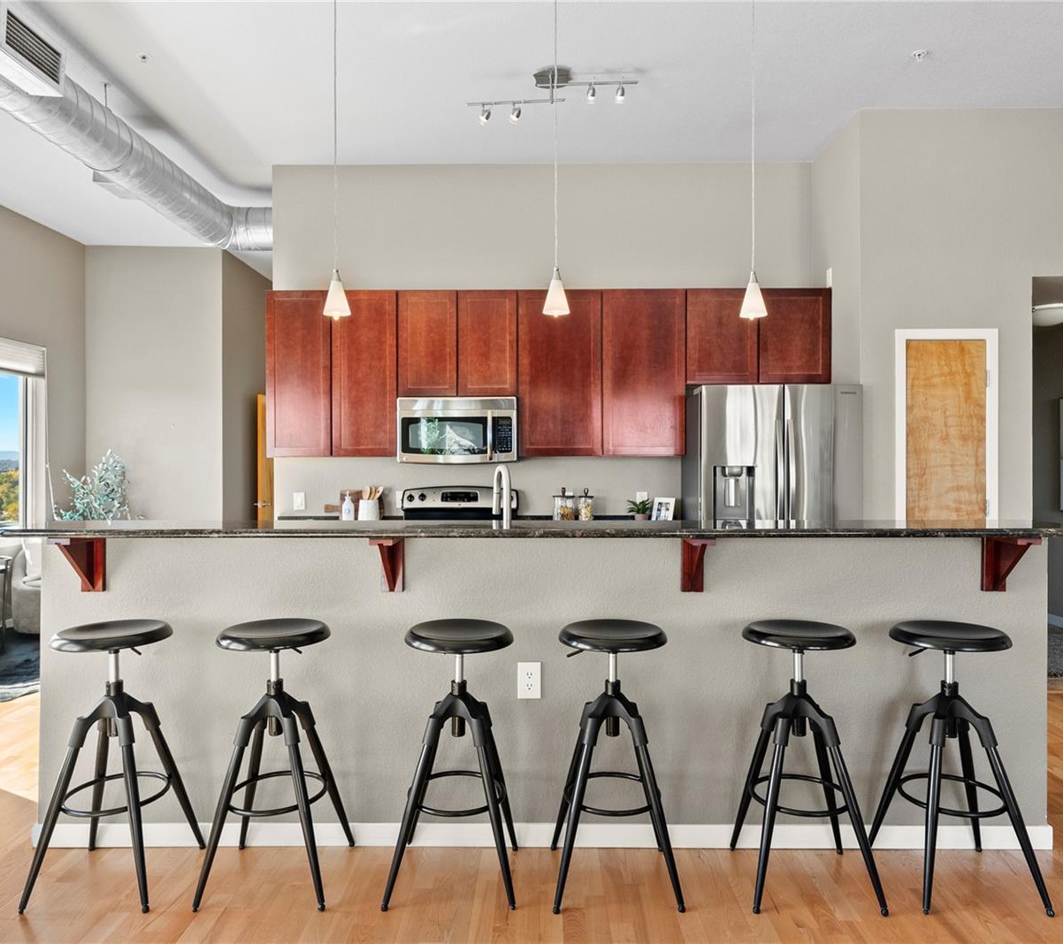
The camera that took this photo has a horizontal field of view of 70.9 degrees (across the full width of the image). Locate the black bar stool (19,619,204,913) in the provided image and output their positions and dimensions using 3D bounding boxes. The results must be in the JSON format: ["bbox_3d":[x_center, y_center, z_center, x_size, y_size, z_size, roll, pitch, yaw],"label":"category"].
[{"bbox_3d":[-1.302,0.888,2.349,0.383,0.782,0.383,0,0,0],"label":"black bar stool"}]

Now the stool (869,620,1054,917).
[{"bbox_3d":[1.323,0.888,2.340,0.383,0.782,0.383,0,0,0],"label":"stool"}]

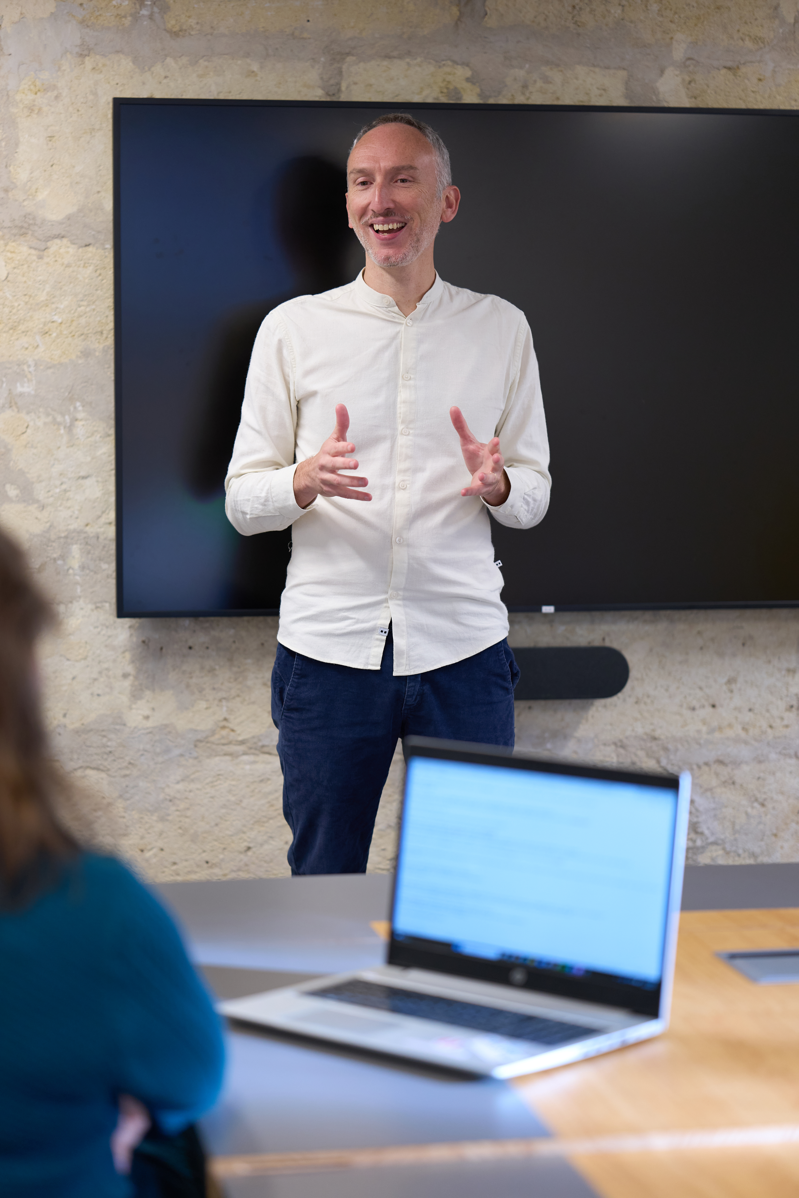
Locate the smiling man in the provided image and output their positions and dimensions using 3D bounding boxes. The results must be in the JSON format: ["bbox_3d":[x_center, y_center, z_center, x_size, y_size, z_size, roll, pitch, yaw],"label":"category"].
[{"bbox_3d":[-0.018,0.122,4.060,0.540,1.810,0.460,0,6,-2],"label":"smiling man"}]

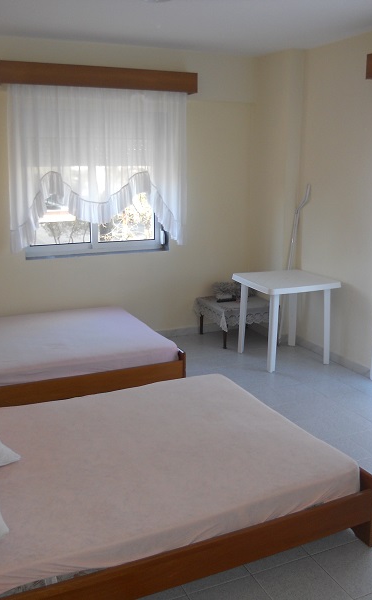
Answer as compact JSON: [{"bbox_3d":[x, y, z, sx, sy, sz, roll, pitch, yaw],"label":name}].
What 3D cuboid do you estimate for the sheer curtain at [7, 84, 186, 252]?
[{"bbox_3d":[-0.764,-1.150,5.716,1.614,1.479,0.146,-6,15,-25],"label":"sheer curtain"}]

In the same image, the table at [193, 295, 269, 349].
[{"bbox_3d":[0.523,0.203,6.363,0.595,0.375,0.578,-6,15,-25],"label":"table"}]

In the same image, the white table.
[{"bbox_3d":[0.903,0.173,5.700,0.706,0.739,0.725,-6,15,-25],"label":"white table"}]

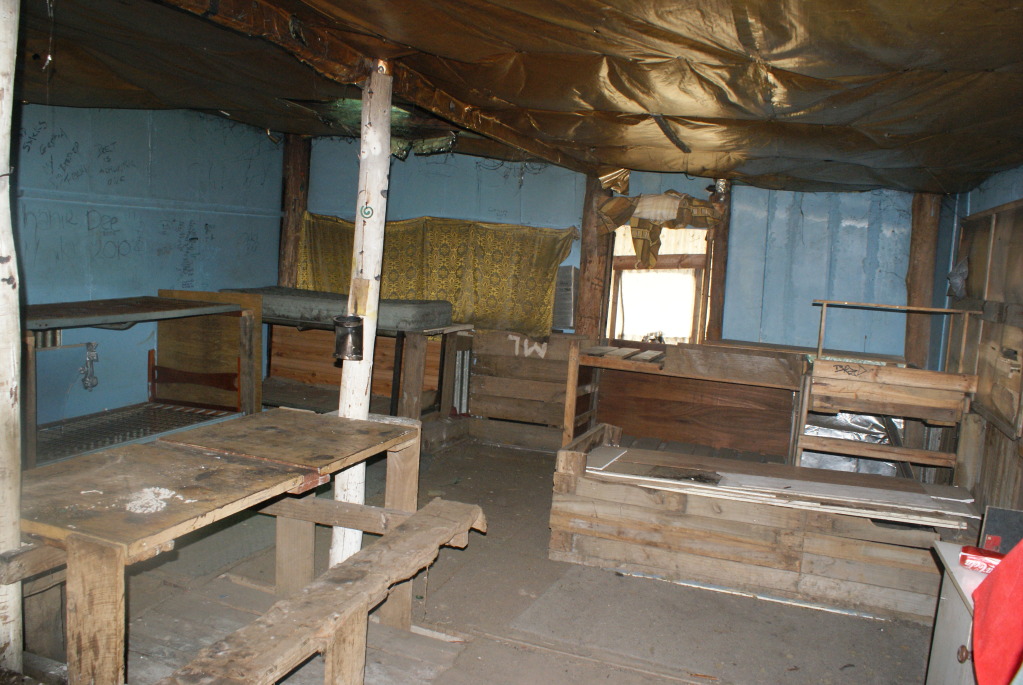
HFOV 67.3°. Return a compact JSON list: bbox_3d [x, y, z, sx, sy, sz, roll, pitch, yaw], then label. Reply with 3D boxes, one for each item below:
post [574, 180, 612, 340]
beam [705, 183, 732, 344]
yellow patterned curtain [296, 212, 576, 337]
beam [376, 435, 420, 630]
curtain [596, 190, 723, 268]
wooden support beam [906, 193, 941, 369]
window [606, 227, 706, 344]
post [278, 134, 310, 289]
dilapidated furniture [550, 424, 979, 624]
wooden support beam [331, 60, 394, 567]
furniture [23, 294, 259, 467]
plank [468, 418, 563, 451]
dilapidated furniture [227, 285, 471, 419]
[{"bbox_3d":[0.645,-0.217,6.285,0.200,2.279,0.200,6,6,20],"label":"post"},{"bbox_3d":[1.572,-0.118,5.951,0.125,2.241,0.125,4,5,20],"label":"beam"},{"bbox_3d":[-0.718,-0.565,6.228,2.550,0.880,0.080,6,7,24],"label":"yellow patterned curtain"},{"bbox_3d":[-0.438,0.747,3.025,0.150,0.770,0.040,6,7,24],"label":"beam"},{"bbox_3d":[1.124,-0.864,5.881,0.937,0.591,0.120,5,6,20],"label":"curtain"},{"bbox_3d":[2.893,0.035,5.445,0.185,2.170,0.185,2,5,20],"label":"wooden support beam"},{"bbox_3d":[1.045,-0.406,5.520,0.660,0.840,0.080,6,7,24],"label":"window"},{"bbox_3d":[-2.087,-0.625,7.258,0.210,2.628,0.210,8,7,20],"label":"post"},{"bbox_3d":[1.261,0.891,4.046,1.927,0.573,0.870,5,6,20],"label":"dilapidated furniture"},{"bbox_3d":[-0.673,-0.049,3.449,0.138,2.363,0.138,7,7,20],"label":"wooden support beam"},{"bbox_3d":[-2.546,0.222,4.898,0.810,1.010,1.740,6,7,24],"label":"furniture"},{"bbox_3d":[0.043,0.697,6.004,0.860,0.230,0.040,6,7,24],"label":"plank"},{"bbox_3d":[-1.321,0.128,6.144,1.910,1.040,0.820,6,7,24],"label":"dilapidated furniture"}]

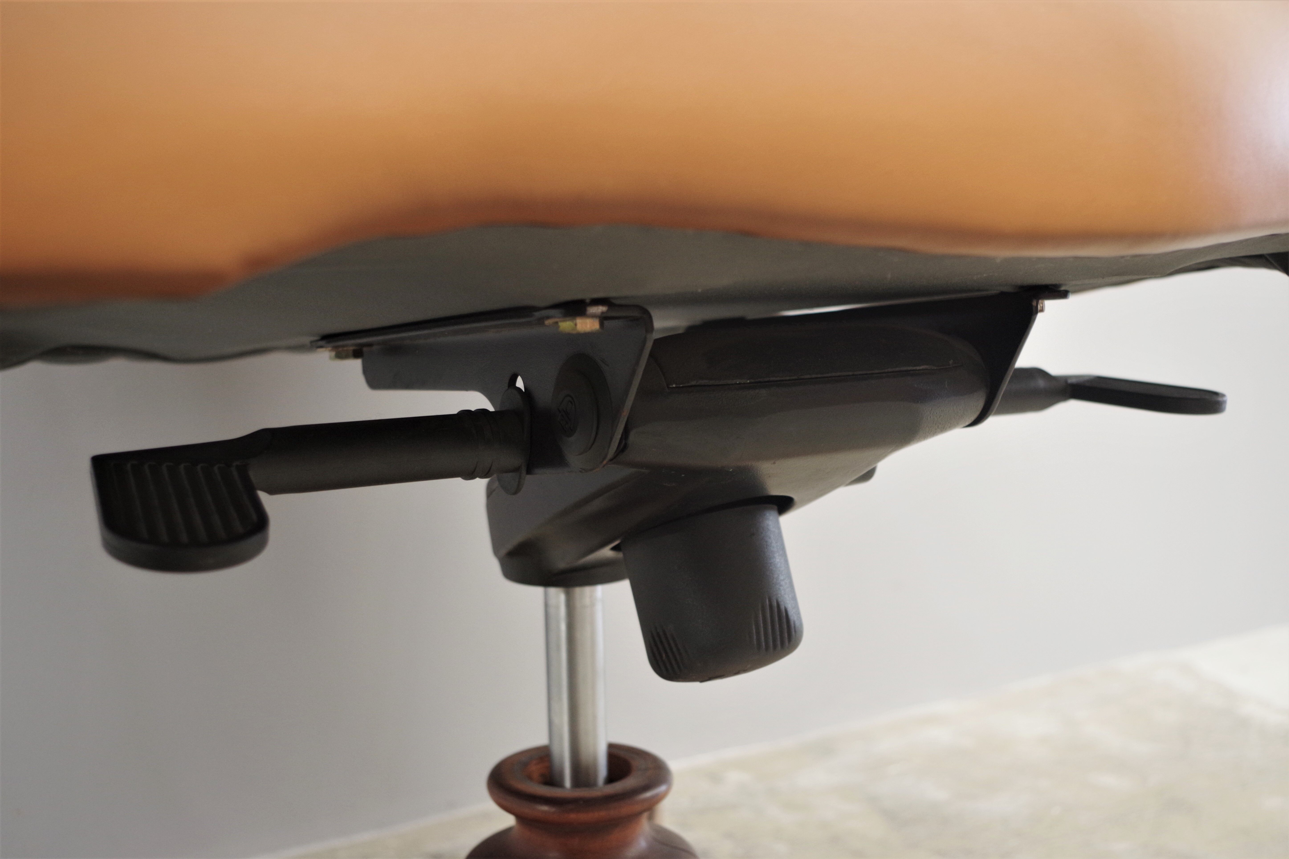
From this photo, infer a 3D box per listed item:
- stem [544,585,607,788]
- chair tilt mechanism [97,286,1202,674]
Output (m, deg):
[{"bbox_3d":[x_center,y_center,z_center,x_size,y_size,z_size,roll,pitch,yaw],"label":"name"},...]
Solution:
[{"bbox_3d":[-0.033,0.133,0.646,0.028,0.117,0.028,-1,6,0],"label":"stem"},{"bbox_3d":[0.011,0.024,0.569,0.496,0.164,0.250,-6,7,-35],"label":"chair tilt mechanism"}]

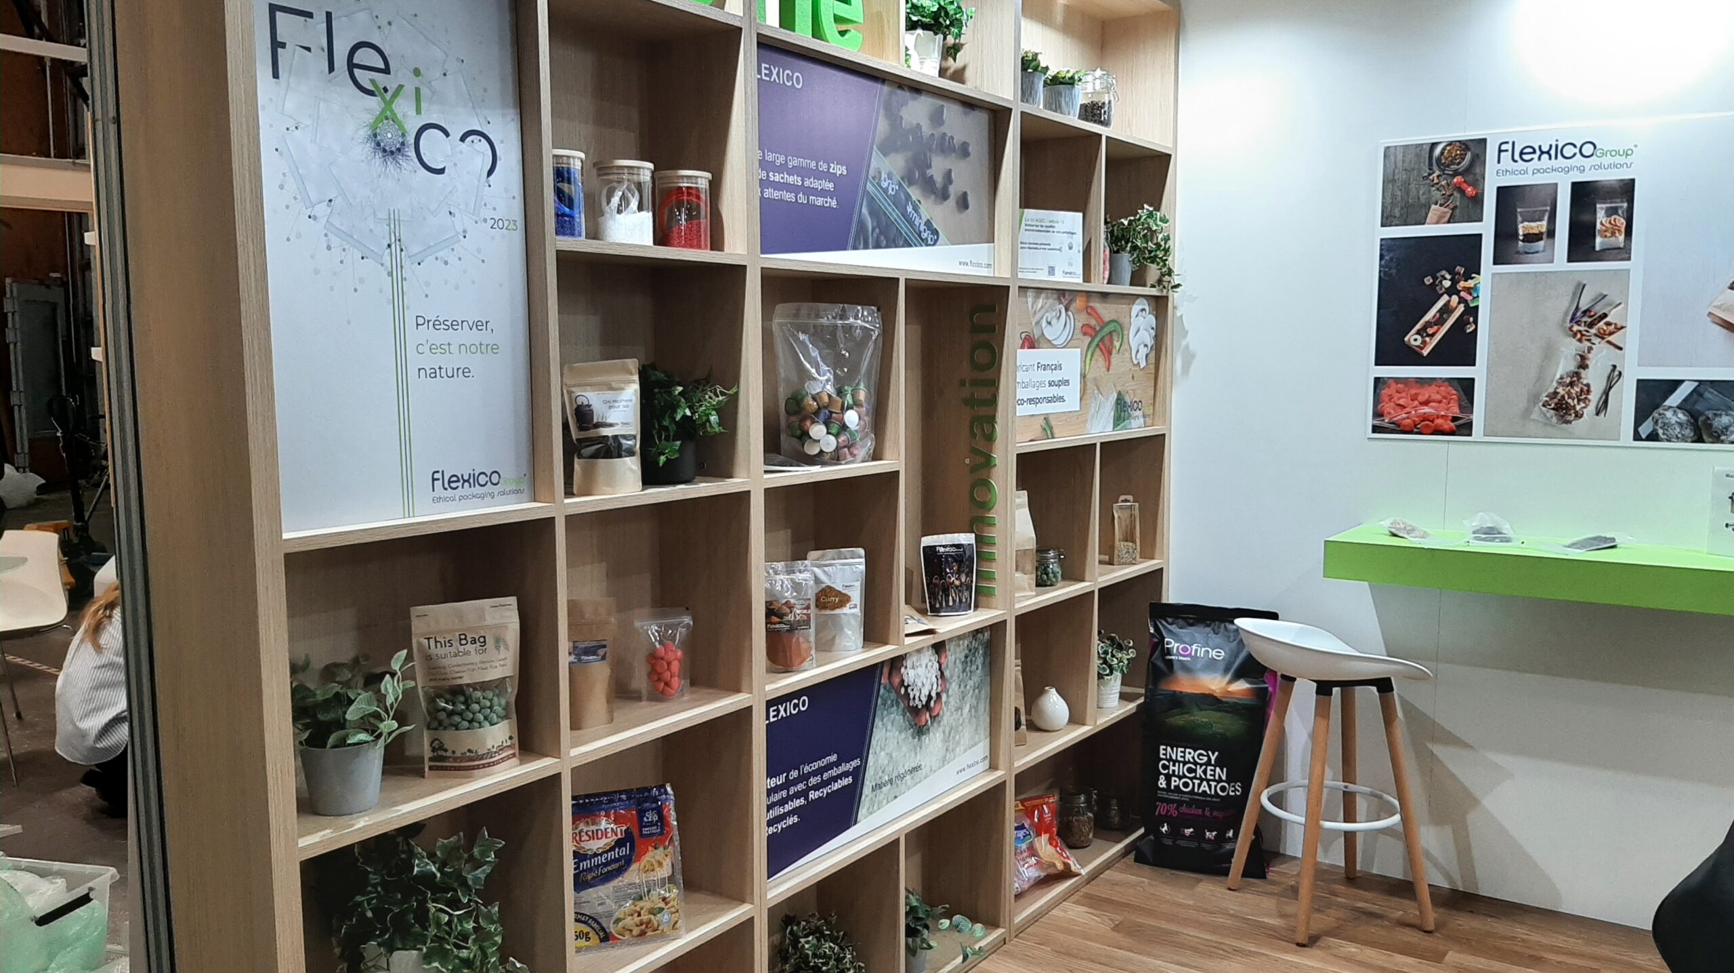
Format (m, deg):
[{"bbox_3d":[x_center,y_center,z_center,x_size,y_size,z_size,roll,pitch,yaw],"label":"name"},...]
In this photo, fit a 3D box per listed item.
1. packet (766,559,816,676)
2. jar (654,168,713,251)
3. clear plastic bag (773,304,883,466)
[{"bbox_3d":[-0.169,0.262,2.640,0.132,0.224,0.065,-2,6,-16],"label":"packet"},{"bbox_3d":[-0.331,-0.495,2.352,0.103,0.148,0.103,0,6,0],"label":"jar"},{"bbox_3d":[-0.083,-0.217,2.768,0.235,0.333,0.100,-1,6,-12],"label":"clear plastic bag"}]

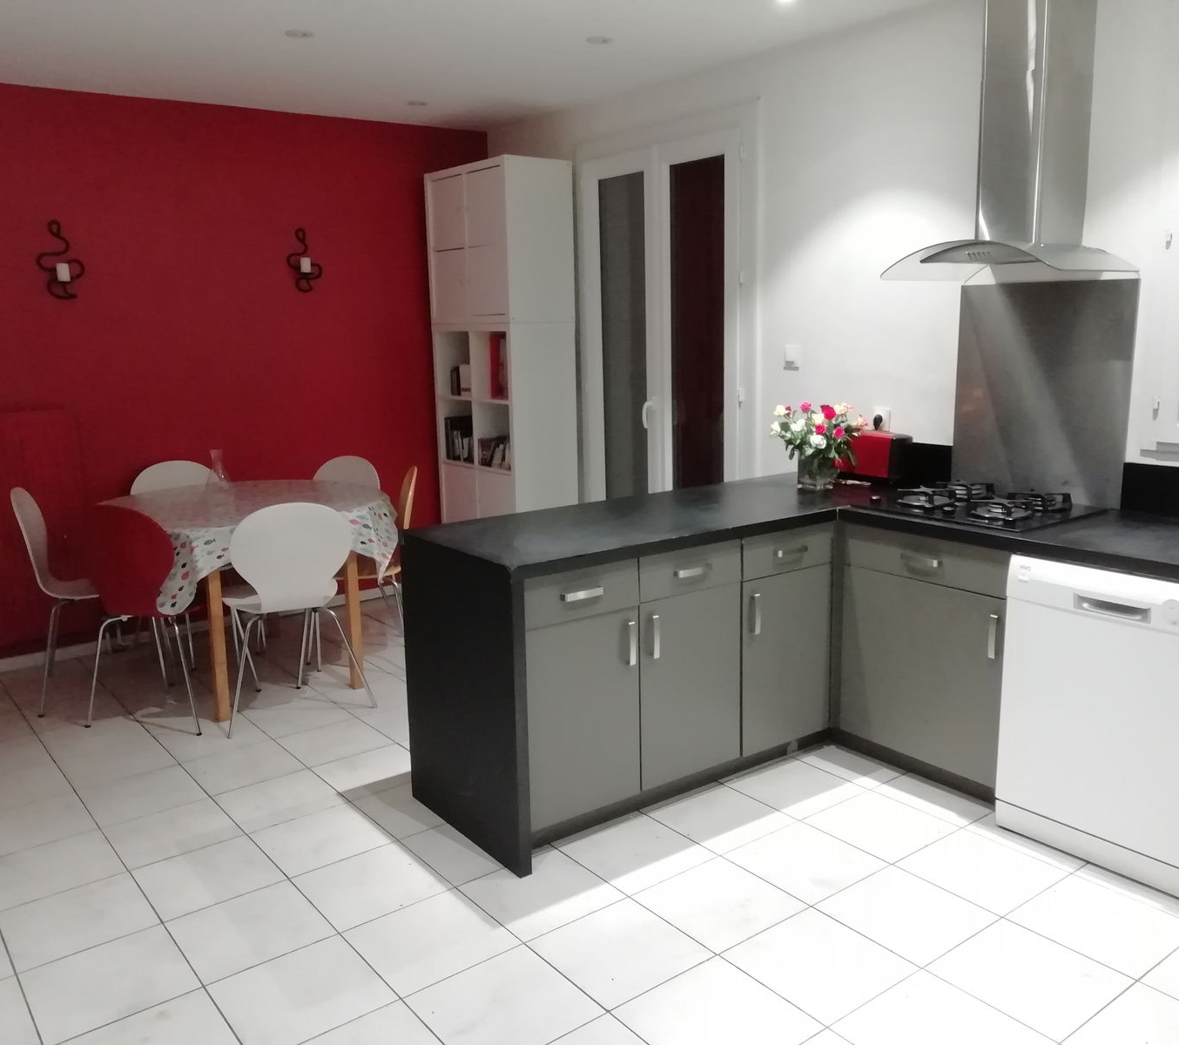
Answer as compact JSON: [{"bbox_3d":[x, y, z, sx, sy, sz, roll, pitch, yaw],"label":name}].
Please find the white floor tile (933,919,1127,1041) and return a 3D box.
[{"bbox_3d":[1.016,1.049,2.420,0.333,0.010,0.333,-9,14,-36],"label":"white floor tile"}]

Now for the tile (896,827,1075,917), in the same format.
[{"bbox_3d":[1.073,0.953,2.866,0.326,0.010,0.326,-9,14,-36],"label":"tile"}]

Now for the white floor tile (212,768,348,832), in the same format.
[{"bbox_3d":[-1.002,0.899,3.381,0.326,0.010,0.326,-9,14,-36],"label":"white floor tile"}]

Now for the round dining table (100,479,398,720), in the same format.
[{"bbox_3d":[-1.475,0.287,4.551,1.230,0.770,1.230,-1,11,0],"label":"round dining table"}]

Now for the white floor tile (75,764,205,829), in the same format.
[{"bbox_3d":[-1.481,0.903,3.466,0.331,0.010,0.331,-9,14,-36],"label":"white floor tile"}]

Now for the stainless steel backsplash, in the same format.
[{"bbox_3d":[1.512,-0.441,3.534,0.012,0.722,0.620,-9,14,-36],"label":"stainless steel backsplash"}]

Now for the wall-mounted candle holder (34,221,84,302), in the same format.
[{"bbox_3d":[-2.324,-1.153,4.602,0.195,0.345,0.090,-9,14,-36],"label":"wall-mounted candle holder"}]

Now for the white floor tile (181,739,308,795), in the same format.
[{"bbox_3d":[-1.212,0.859,3.662,0.331,0.010,0.331,-9,14,-36],"label":"white floor tile"}]

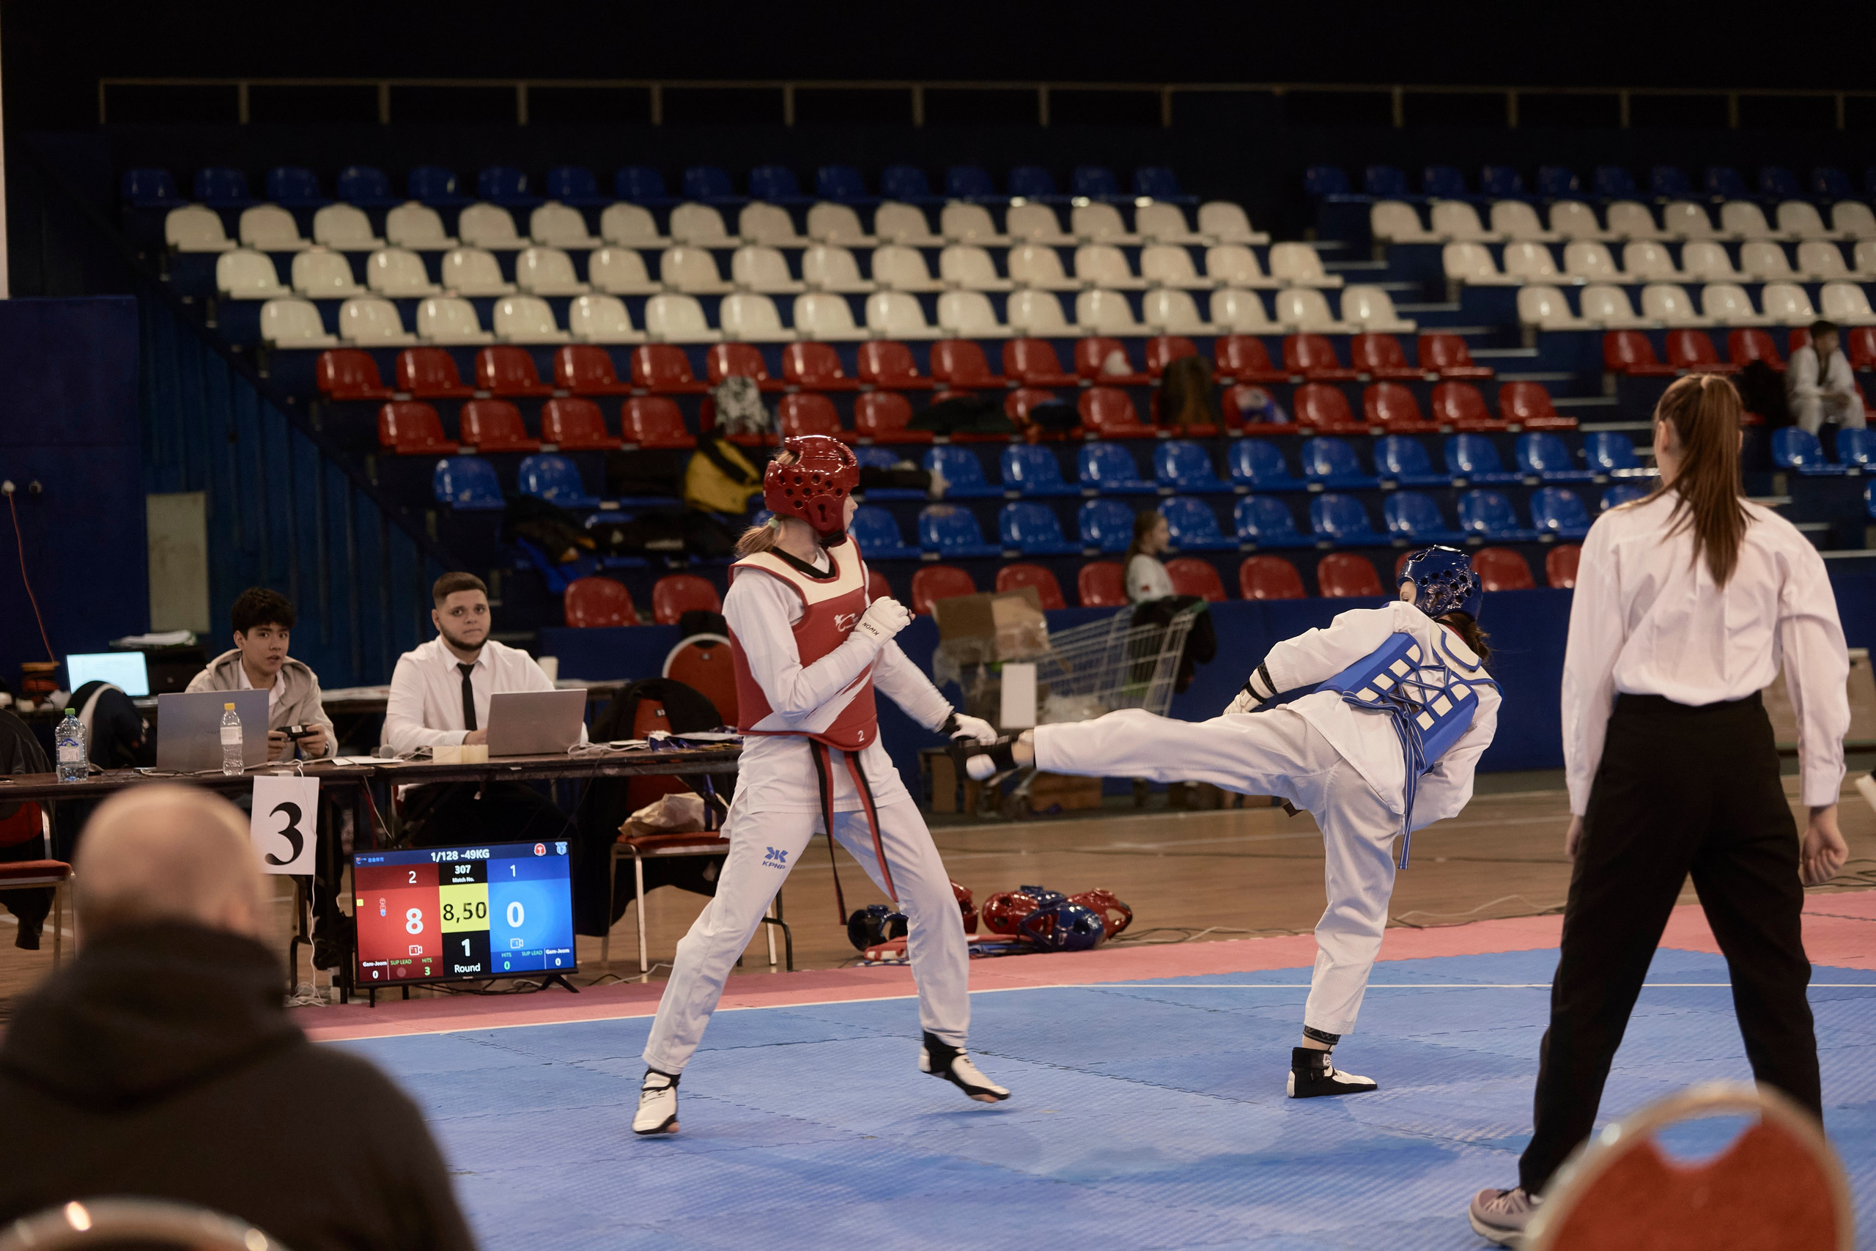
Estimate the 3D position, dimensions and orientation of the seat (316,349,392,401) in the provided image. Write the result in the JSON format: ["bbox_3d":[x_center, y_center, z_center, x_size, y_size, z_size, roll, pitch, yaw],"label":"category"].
[{"bbox_3d":[-3.224,-1.382,28.760,0.370,0.290,0.345,-2,2,-25],"label":"seat"}]

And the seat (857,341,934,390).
[{"bbox_3d":[-0.232,-1.592,31.593,0.395,0.295,0.360,-2,2,-25],"label":"seat"}]

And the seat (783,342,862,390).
[{"bbox_3d":[-0.679,-1.490,29.968,0.370,0.290,0.345,-2,2,-25],"label":"seat"}]

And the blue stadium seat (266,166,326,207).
[{"bbox_3d":[-3.968,-2.731,32.443,0.370,0.277,0.350,-2,2,-25],"label":"blue stadium seat"}]

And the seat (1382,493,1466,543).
[{"bbox_3d":[2.648,-0.584,28.444,0.370,0.277,0.350,-2,2,-25],"label":"seat"}]

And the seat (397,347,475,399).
[{"bbox_3d":[-2.842,-1.425,29.490,0.405,0.295,0.360,-2,2,-27],"label":"seat"}]

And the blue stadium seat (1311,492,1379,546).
[{"bbox_3d":[2.280,-0.586,28.677,0.410,0.300,0.340,-2,1,-26],"label":"blue stadium seat"}]

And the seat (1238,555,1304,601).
[{"bbox_3d":[1.779,-0.227,27.021,0.370,0.277,0.350,-2,2,-25],"label":"seat"}]

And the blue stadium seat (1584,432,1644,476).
[{"bbox_3d":[4.125,-1.041,31.469,0.405,0.295,0.350,-2,2,-26],"label":"blue stadium seat"}]

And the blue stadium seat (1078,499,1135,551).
[{"bbox_3d":[0.954,-0.523,27.688,0.420,0.300,0.380,-2,2,-26],"label":"blue stadium seat"}]

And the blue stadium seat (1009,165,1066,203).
[{"bbox_3d":[0.715,-3.007,35.545,0.405,0.295,0.360,-2,2,-27],"label":"blue stadium seat"}]

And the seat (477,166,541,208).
[{"bbox_3d":[-2.819,-2.898,34.518,0.405,0.295,0.350,-2,2,-26],"label":"seat"}]

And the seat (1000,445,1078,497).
[{"bbox_3d":[0.553,-0.845,28.526,0.370,0.290,0.345,-2,2,-25],"label":"seat"}]

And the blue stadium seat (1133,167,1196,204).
[{"bbox_3d":[1.597,-3.082,36.676,0.405,0.295,0.350,-2,2,-26],"label":"blue stadium seat"}]

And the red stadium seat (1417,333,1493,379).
[{"bbox_3d":[3.150,-1.643,31.780,0.370,0.290,0.345,-2,2,-25],"label":"red stadium seat"}]

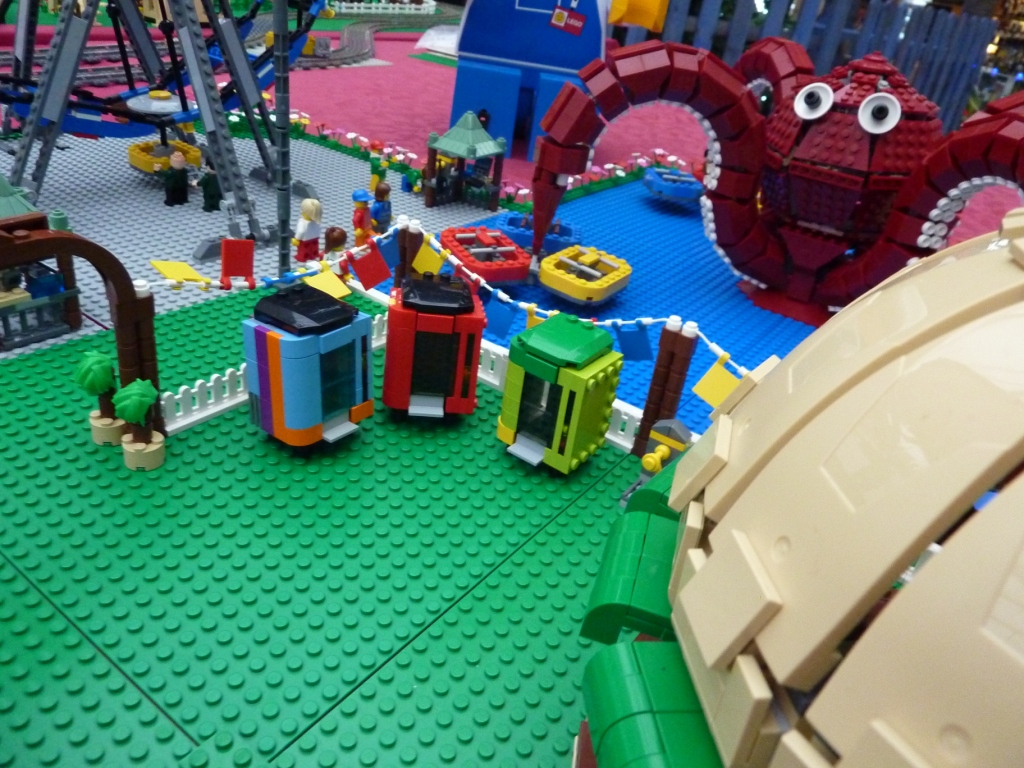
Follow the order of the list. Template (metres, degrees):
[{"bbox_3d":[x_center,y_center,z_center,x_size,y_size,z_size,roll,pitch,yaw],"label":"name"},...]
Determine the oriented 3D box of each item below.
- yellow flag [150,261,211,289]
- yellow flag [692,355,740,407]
[{"bbox_3d":[-0.139,-0.046,0.310,0.021,0.004,0.016,39,21,22],"label":"yellow flag"},{"bbox_3d":[0.092,-0.001,0.323,0.016,0.021,0.004,44,8,30],"label":"yellow flag"}]

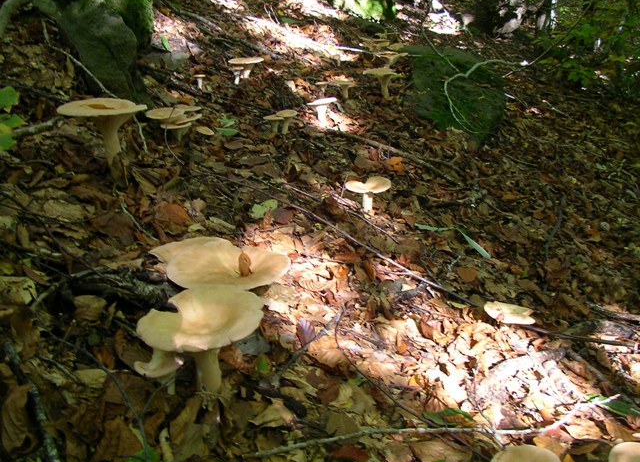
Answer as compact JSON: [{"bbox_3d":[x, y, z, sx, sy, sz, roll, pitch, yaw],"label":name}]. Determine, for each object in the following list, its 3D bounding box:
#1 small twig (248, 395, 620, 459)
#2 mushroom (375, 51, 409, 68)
[{"bbox_3d":[0.183,0.277,1.007,0.595,0.025,0.066,-5,25,-14],"label":"small twig"},{"bbox_3d":[0.289,-0.670,2.850,0.137,0.100,0.130,0,21,0],"label":"mushroom"}]

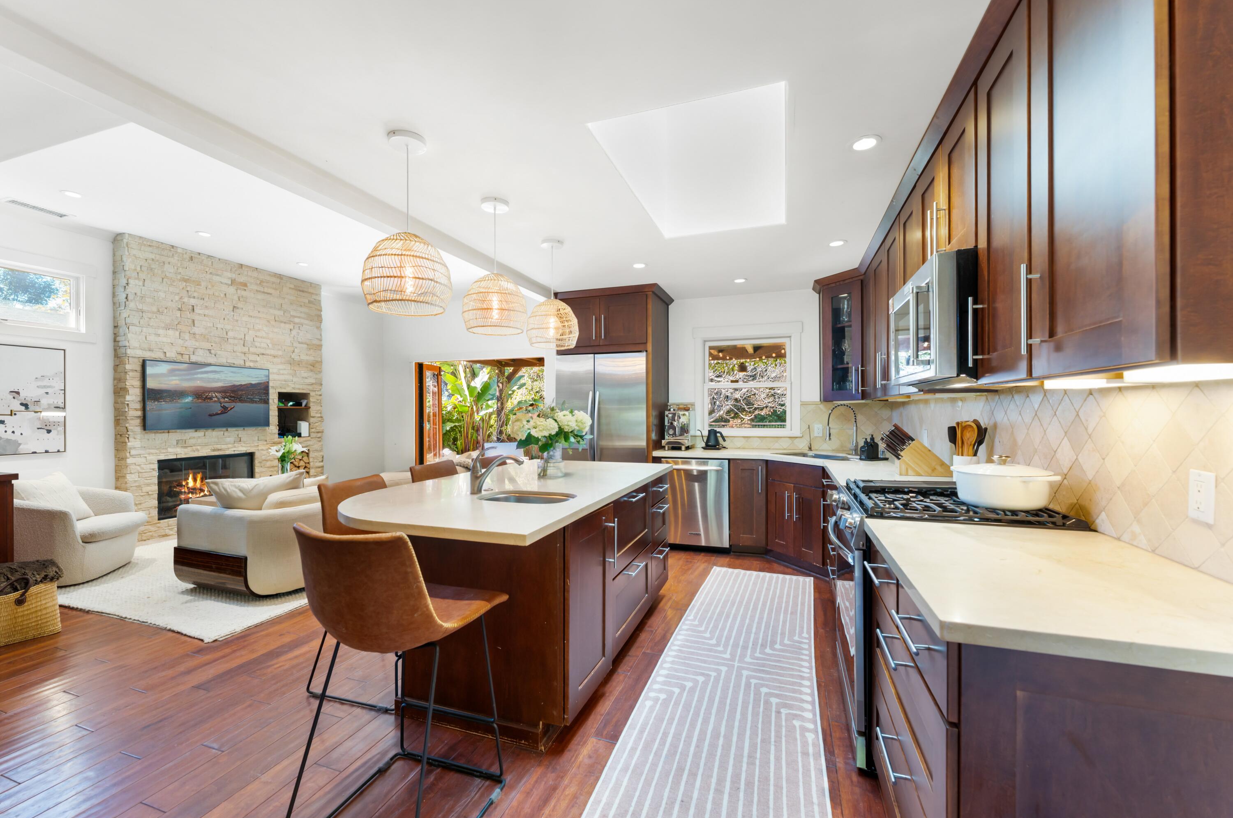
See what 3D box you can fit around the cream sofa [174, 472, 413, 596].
[{"bbox_3d":[-2.466,0.947,4.462,1.020,0.750,2.250,0,0,20],"label":"cream sofa"}]

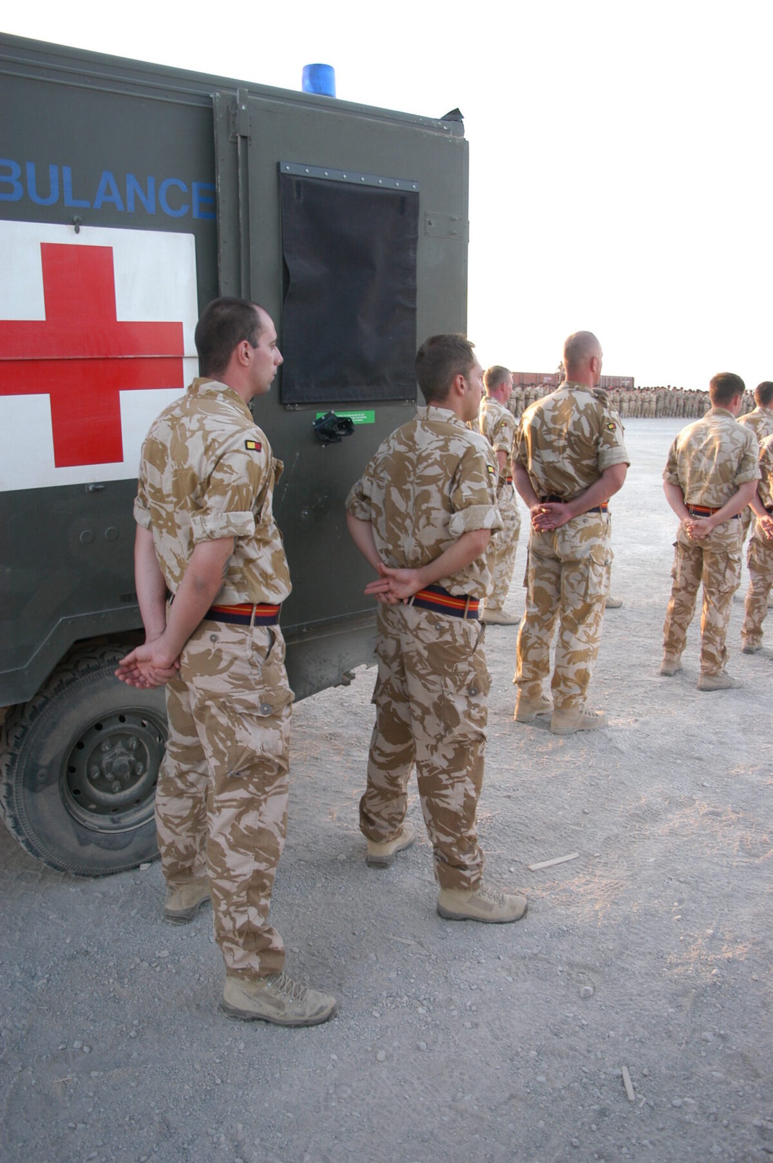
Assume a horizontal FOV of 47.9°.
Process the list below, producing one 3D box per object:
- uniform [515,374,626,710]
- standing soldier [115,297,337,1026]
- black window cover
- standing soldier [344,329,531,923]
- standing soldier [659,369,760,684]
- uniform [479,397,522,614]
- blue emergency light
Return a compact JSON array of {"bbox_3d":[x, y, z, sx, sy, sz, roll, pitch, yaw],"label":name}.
[{"bbox_3d":[0.820,-0.147,4.093,0.374,1.539,0.542,-8,15,-34],"label":"uniform"},{"bbox_3d":[-0.437,0.194,2.333,0.478,1.832,0.567,-7,14,-30],"label":"standing soldier"},{"bbox_3d":[-0.114,-0.995,2.980,0.537,0.750,0.035,-8,15,-32],"label":"black window cover"},{"bbox_3d":[0.146,0.140,2.751,0.480,1.775,0.570,-8,15,-32],"label":"standing soldier"},{"bbox_3d":[1.806,-0.289,4.936,0.490,1.746,0.581,-7,14,-30],"label":"standing soldier"},{"bbox_3d":[0.740,-0.558,6.179,0.380,1.498,0.550,-7,14,-29],"label":"uniform"},{"bbox_3d":[-0.262,-1.915,3.350,0.131,0.155,0.131,0,12,0],"label":"blue emergency light"}]

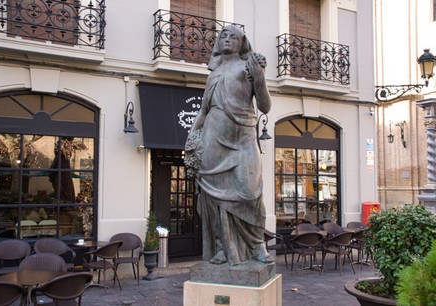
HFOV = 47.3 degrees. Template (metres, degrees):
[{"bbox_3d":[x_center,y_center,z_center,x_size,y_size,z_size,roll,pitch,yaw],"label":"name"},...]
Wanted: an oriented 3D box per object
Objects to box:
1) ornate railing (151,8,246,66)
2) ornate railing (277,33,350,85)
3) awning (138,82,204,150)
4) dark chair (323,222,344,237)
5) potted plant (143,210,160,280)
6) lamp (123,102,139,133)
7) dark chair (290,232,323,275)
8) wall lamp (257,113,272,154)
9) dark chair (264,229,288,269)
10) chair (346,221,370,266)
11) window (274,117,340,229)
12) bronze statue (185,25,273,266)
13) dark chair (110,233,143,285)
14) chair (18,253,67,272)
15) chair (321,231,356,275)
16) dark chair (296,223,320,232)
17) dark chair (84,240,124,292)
[{"bbox_3d":[-0.367,-2.275,10.275,1.950,0.960,0.360,3,-5,-30],"label":"ornate railing"},{"bbox_3d":[2.275,-2.153,11.803,1.940,0.960,0.360,3,-5,-30],"label":"ornate railing"},{"bbox_3d":[-0.344,-0.664,9.813,2.470,1.280,0.360,3,-5,-30],"label":"awning"},{"bbox_3d":[2.706,2.061,11.452,0.580,0.830,0.610,2,-5,-29],"label":"dark chair"},{"bbox_3d":[-1.240,1.735,9.349,0.330,1.260,0.330,0,-4,0],"label":"potted plant"},{"bbox_3d":[-1.605,-0.640,9.034,0.280,0.550,0.410,3,-5,-30],"label":"lamp"},{"bbox_3d":[1.763,1.979,9.936,0.580,0.830,0.610,1,-4,-12],"label":"dark chair"},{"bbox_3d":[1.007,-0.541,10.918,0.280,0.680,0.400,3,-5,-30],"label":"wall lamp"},{"bbox_3d":[1.134,2.013,10.441,0.610,0.830,0.580,2,-5,-25],"label":"dark chair"},{"bbox_3d":[3.339,2.082,11.716,0.580,0.830,0.610,2,-4,-23],"label":"chair"},{"bbox_3d":[2.159,0.554,11.878,2.120,2.890,0.150,3,-5,-30],"label":"window"},{"bbox_3d":[0.155,-0.052,5.961,0.950,2.760,0.720,-1,-4,20],"label":"bronze statue"},{"bbox_3d":[-1.645,1.918,8.933,0.570,0.830,0.580,2,-4,-19],"label":"dark chair"},{"bbox_3d":[-2.278,1.730,6.393,0.580,0.820,0.580,1,-4,-15],"label":"chair"},{"bbox_3d":[2.409,1.987,10.019,0.580,0.830,0.610,2,-5,-28],"label":"chair"},{"bbox_3d":[2.028,2.035,11.127,0.580,0.830,0.610,1,-4,-15],"label":"dark chair"},{"bbox_3d":[-1.887,1.876,8.304,0.580,0.820,0.570,-3,-5,34],"label":"dark chair"}]

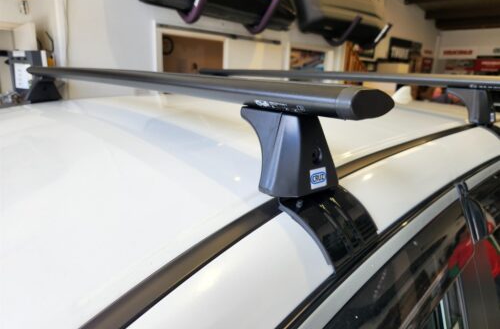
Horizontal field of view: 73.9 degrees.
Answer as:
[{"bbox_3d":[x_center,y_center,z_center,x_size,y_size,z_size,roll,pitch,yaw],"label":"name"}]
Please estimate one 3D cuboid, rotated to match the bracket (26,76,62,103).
[{"bbox_3d":[-0.690,-0.257,1.137,0.098,0.082,0.111,-11,20,-42],"label":"bracket"}]

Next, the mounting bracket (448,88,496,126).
[{"bbox_3d":[0.569,-0.154,0.863,0.094,0.082,0.111,-11,20,-42],"label":"mounting bracket"}]

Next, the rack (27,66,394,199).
[{"bbox_3d":[-0.326,-0.156,0.756,0.100,0.115,1.280,-11,20,-42],"label":"rack"}]

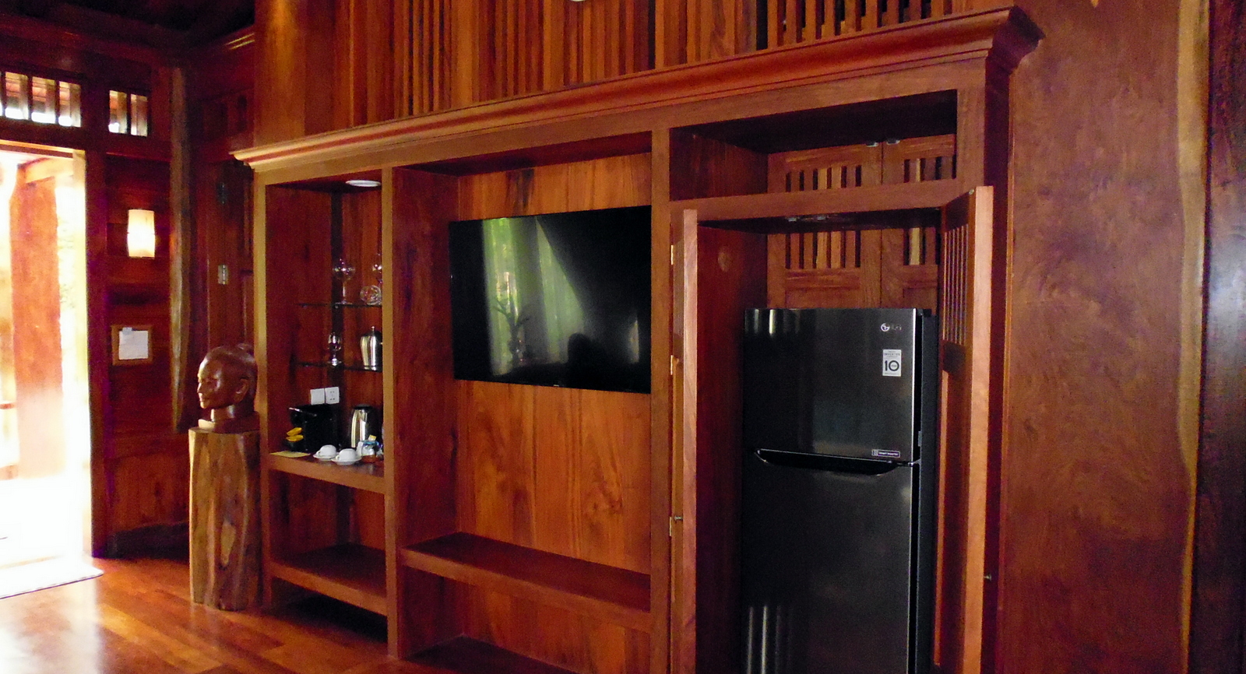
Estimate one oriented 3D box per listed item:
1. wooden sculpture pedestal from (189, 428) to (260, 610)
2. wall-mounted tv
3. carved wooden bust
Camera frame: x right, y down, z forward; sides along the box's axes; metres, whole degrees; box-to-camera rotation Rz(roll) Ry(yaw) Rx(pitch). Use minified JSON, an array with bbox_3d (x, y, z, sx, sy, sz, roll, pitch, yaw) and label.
[{"bbox_3d":[-2.075,0.926,4.510,0.320,0.901,0.310,2,3,36],"label":"wooden sculpture pedestal"},{"bbox_3d":[-0.250,-0.148,3.545,1.235,0.710,0.060,2,3,36],"label":"wall-mounted tv"},{"bbox_3d":[-2.049,0.258,4.463,0.270,0.437,0.305,2,3,36],"label":"carved wooden bust"}]

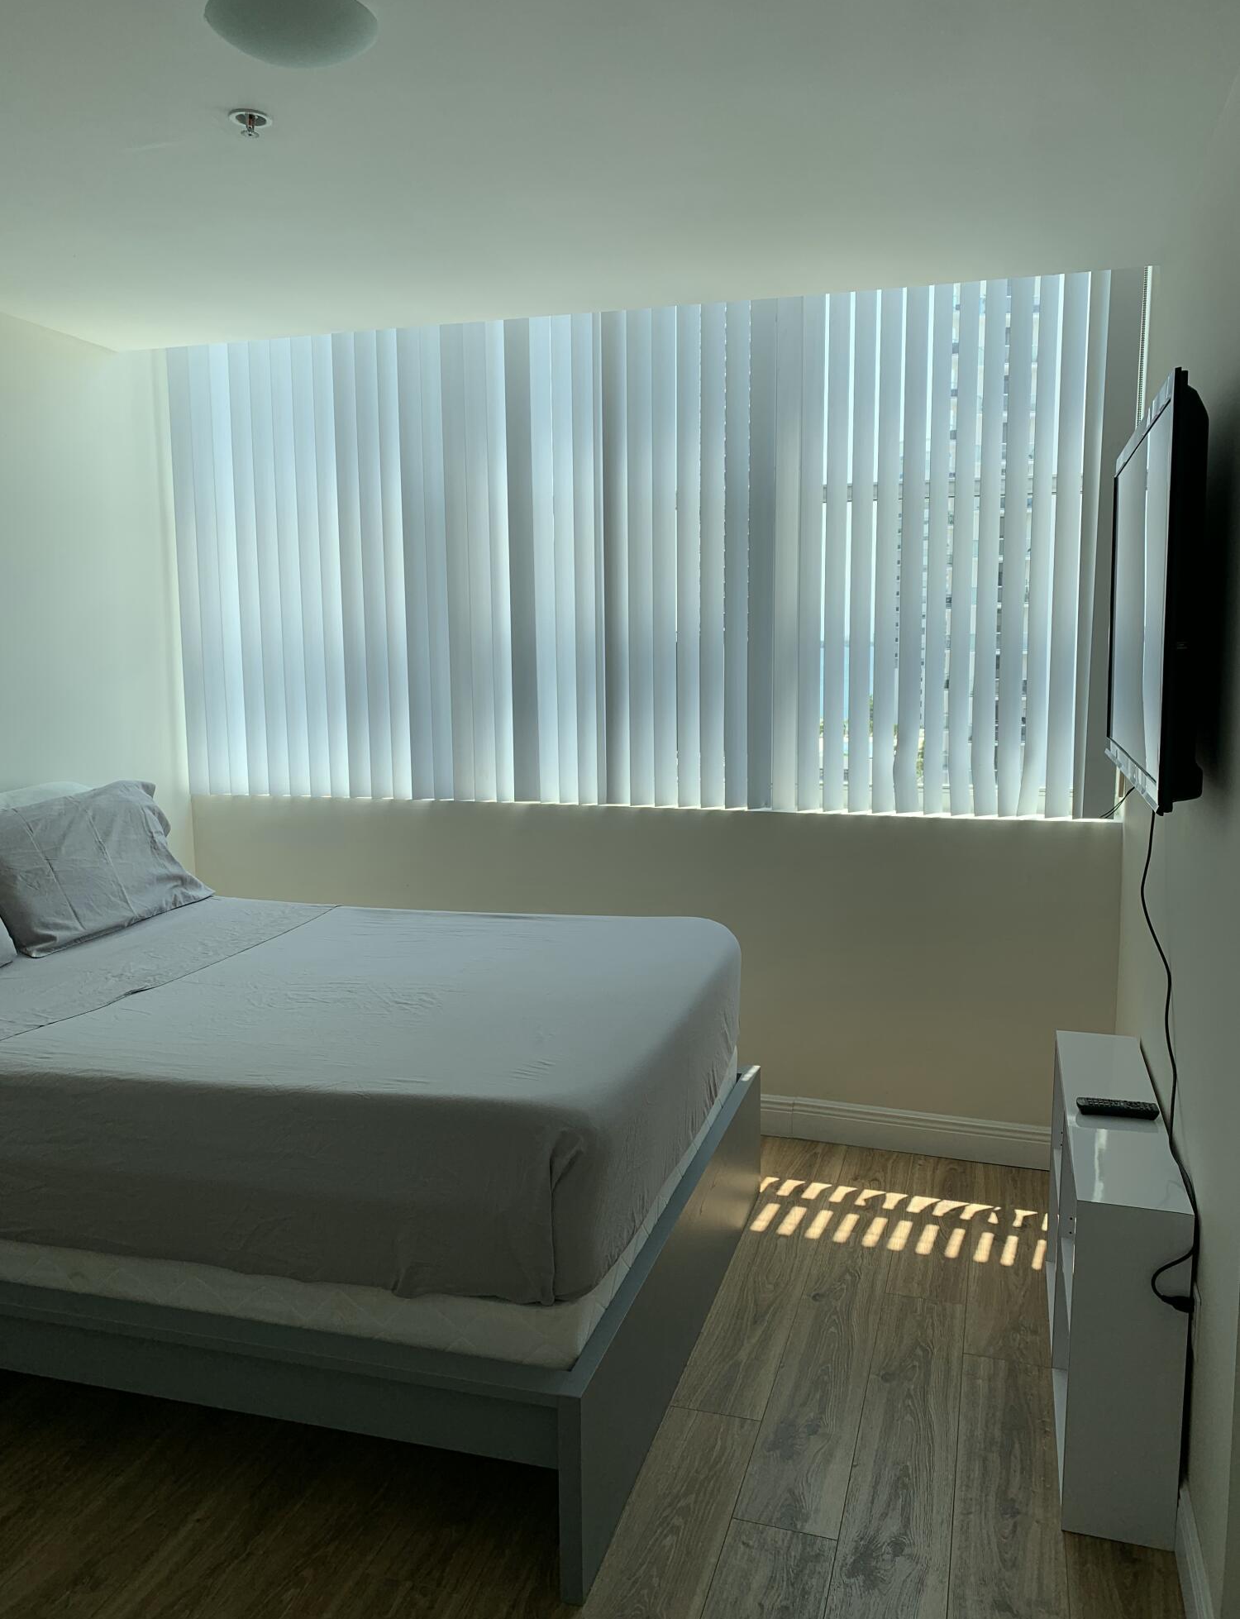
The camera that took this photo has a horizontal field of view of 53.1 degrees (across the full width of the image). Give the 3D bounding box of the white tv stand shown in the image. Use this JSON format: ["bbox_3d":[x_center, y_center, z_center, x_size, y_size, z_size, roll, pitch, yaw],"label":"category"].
[{"bbox_3d":[1.014,0.916,2.591,0.187,0.625,0.940,2,9,17],"label":"white tv stand"}]

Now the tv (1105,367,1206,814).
[{"bbox_3d":[0.918,-0.354,2.126,0.075,0.595,0.960,1,8,17],"label":"tv"}]

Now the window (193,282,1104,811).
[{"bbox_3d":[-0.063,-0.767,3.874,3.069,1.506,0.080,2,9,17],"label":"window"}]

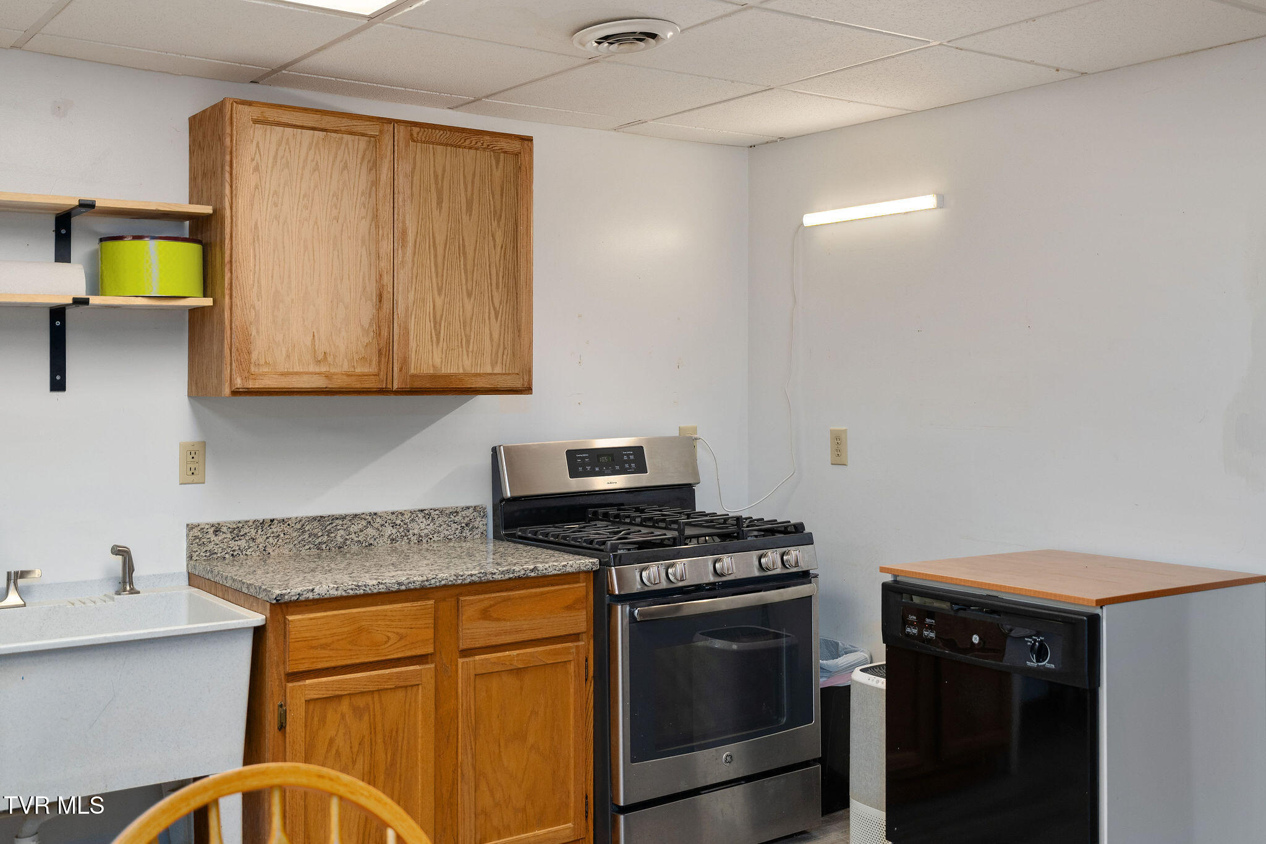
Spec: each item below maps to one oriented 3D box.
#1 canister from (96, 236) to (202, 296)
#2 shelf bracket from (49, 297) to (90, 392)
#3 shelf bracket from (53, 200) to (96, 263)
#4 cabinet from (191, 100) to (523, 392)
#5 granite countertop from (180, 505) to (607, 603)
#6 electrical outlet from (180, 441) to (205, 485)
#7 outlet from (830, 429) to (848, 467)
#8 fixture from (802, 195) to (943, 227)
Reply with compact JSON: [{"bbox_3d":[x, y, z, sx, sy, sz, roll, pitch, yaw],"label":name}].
[{"bbox_3d":[-1.249,-0.396,3.199,0.248,0.146,0.248,-2,3,-36],"label":"canister"},{"bbox_3d":[-1.417,-0.189,3.094,0.038,0.228,0.253,-2,3,-36],"label":"shelf bracket"},{"bbox_3d":[-1.402,-0.425,3.094,0.038,0.228,0.253,-2,3,-36],"label":"shelf bracket"},{"bbox_3d":[-0.755,-0.459,3.517,0.916,0.759,0.329,-2,3,-36],"label":"cabinet"},{"bbox_3d":[-0.668,0.346,3.418,0.926,0.131,0.651,-2,3,-36],"label":"granite countertop"},{"bbox_3d":[-1.217,0.114,3.405,0.071,0.116,0.007,-2,3,-36],"label":"electrical outlet"},{"bbox_3d":[0.708,0.087,4.231,0.006,0.126,0.079,-2,3,-36],"label":"outlet"},{"bbox_3d":[0.783,-0.695,4.066,0.034,0.040,0.585,-2,3,-36],"label":"fixture"}]

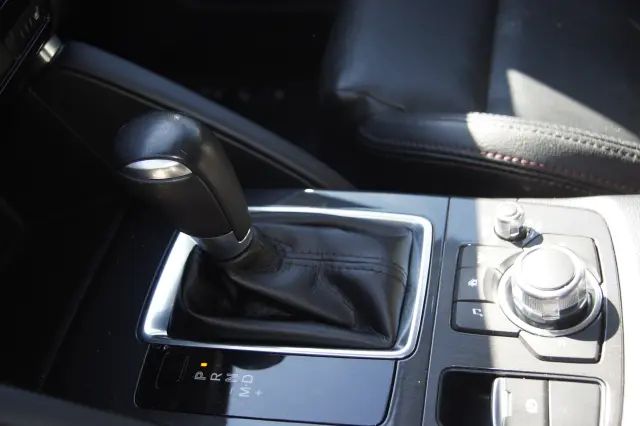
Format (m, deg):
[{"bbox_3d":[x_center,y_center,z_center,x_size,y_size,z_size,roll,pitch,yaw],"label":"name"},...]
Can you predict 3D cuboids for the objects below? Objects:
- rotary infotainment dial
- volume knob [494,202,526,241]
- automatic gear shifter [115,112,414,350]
[{"bbox_3d":[0.140,0.043,0.456,0.062,0.031,0.062,2,51,18],"label":"rotary infotainment dial"},{"bbox_3d":[0.126,0.005,0.494,0.021,0.023,0.021,2,51,18],"label":"volume knob"},{"bbox_3d":[-0.037,-0.001,0.466,0.174,0.148,0.107,2,51,18],"label":"automatic gear shifter"}]

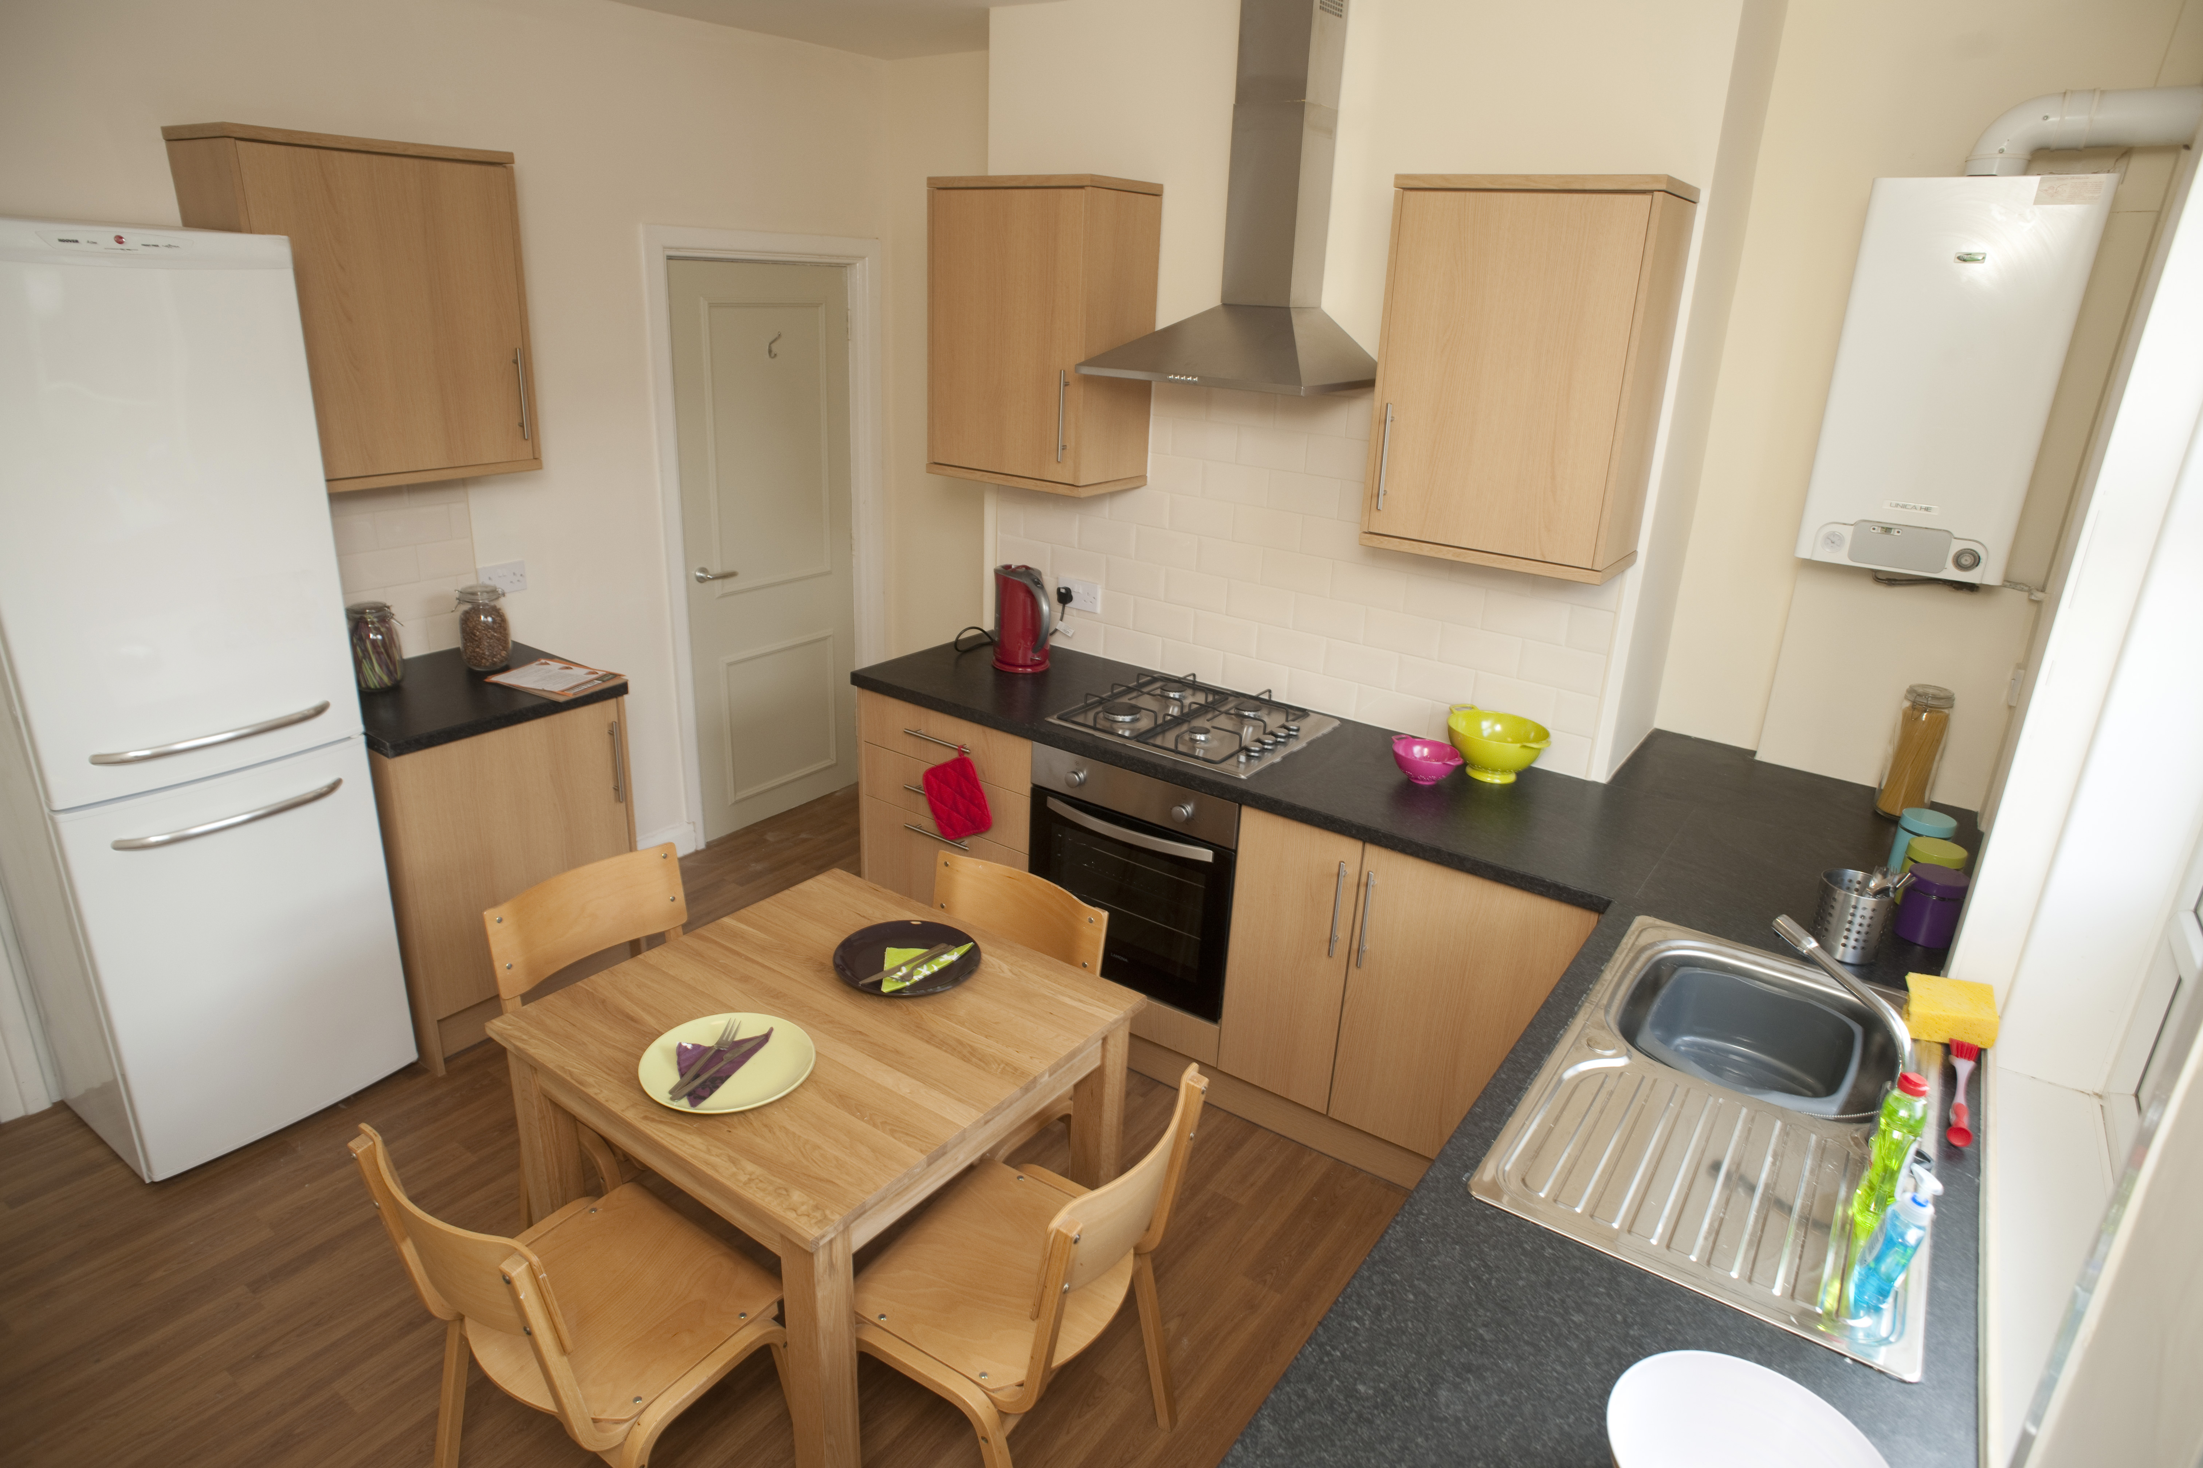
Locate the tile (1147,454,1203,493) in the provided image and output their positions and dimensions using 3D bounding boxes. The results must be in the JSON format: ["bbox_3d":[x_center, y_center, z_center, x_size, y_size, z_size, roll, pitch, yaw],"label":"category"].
[{"bbox_3d":[0.189,-0.705,3.350,0.200,0.100,0.010,16,24,32],"label":"tile"}]

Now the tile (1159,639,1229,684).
[{"bbox_3d":[0.254,-0.209,3.477,0.200,0.097,0.010,16,24,32],"label":"tile"}]

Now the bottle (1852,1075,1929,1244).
[{"bbox_3d":[0.991,0.516,1.528,0.058,0.212,0.070,21,28,39],"label":"bottle"}]

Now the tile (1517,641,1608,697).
[{"bbox_3d":[1.080,-0.156,2.864,0.200,0.100,0.010,16,25,32],"label":"tile"}]

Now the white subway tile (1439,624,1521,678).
[{"bbox_3d":[0.920,-0.208,2.973,0.200,0.100,0.010,16,24,32],"label":"white subway tile"}]

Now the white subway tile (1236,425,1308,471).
[{"bbox_3d":[0.437,-0.727,3.116,0.198,0.099,0.009,16,25,32],"label":"white subway tile"}]

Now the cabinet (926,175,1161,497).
[{"bbox_3d":[-0.160,-1.056,3.247,0.522,0.749,0.306,16,25,32],"label":"cabinet"}]

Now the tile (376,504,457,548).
[{"bbox_3d":[-1.851,-0.566,3.304,0.008,0.100,0.200,16,25,32],"label":"tile"}]

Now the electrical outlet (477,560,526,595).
[{"bbox_3d":[-1.791,-0.462,3.669,0.012,0.086,0.146,16,24,32],"label":"electrical outlet"}]

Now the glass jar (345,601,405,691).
[{"bbox_3d":[-1.854,-0.225,3.120,0.122,0.212,0.122,2,21,-1],"label":"glass jar"}]

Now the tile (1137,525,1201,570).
[{"bbox_3d":[0.184,-0.514,3.408,0.200,0.100,0.010,16,25,32],"label":"tile"}]

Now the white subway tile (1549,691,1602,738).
[{"bbox_3d":[1.120,-0.050,2.883,0.095,0.100,0.010,16,24,32],"label":"white subway tile"}]

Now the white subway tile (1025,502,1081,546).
[{"bbox_3d":[-0.146,-0.609,3.620,0.200,0.100,0.010,16,25,32],"label":"white subway tile"}]

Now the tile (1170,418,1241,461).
[{"bbox_3d":[0.277,-0.784,3.269,0.200,0.100,0.008,16,25,32],"label":"tile"}]

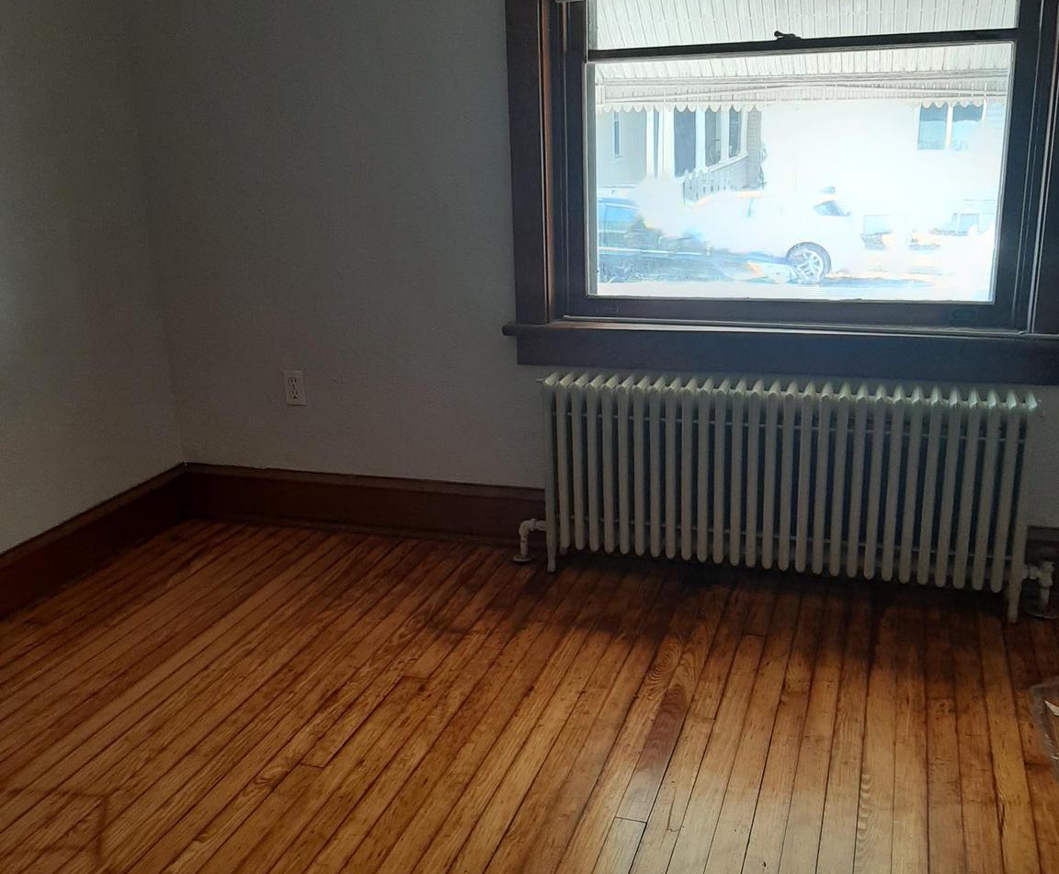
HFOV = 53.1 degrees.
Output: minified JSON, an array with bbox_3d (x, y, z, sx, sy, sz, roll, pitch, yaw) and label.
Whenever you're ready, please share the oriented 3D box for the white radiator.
[{"bbox_3d":[0.671,0.145,2.926,1.275,0.566,0.155,4,17,18],"label":"white radiator"}]

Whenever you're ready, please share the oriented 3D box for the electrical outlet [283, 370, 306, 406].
[{"bbox_3d":[-0.753,-0.157,3.412,0.070,0.114,0.008,4,17,17],"label":"electrical outlet"}]

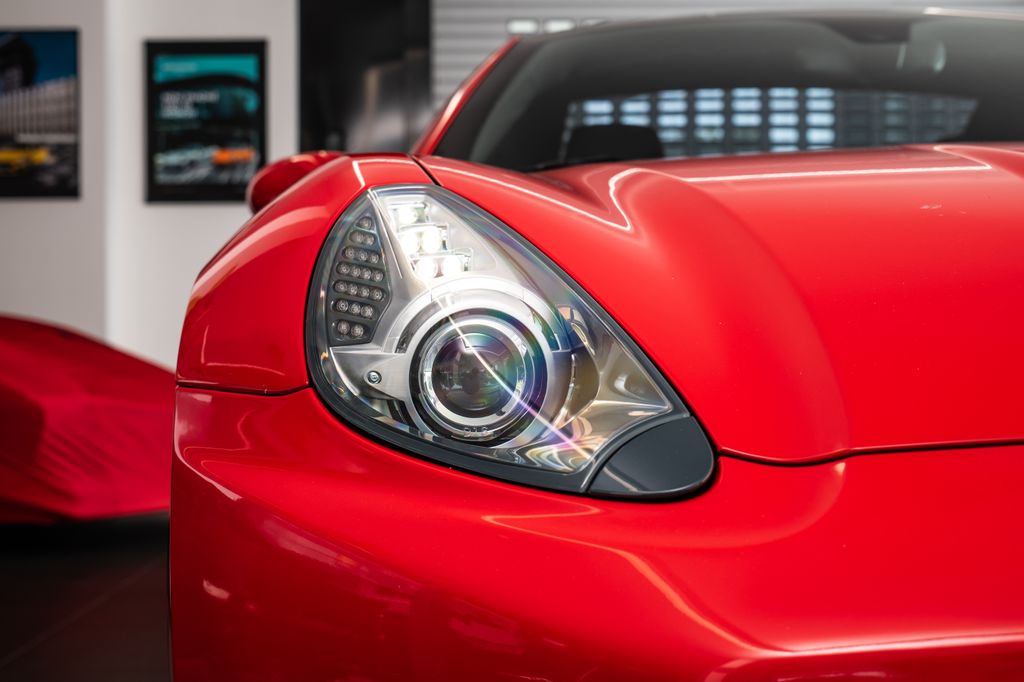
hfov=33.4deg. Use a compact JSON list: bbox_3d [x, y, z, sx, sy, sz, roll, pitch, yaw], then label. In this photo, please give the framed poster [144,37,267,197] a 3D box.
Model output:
[{"bbox_3d":[-1.452,-1.042,8.115,0.579,0.771,0.030,0,0,2],"label":"framed poster"}]

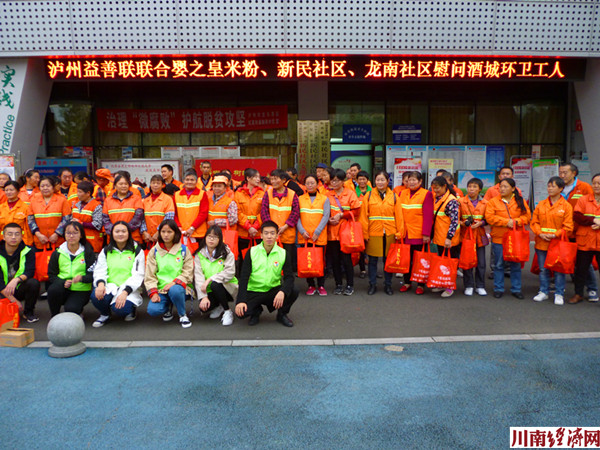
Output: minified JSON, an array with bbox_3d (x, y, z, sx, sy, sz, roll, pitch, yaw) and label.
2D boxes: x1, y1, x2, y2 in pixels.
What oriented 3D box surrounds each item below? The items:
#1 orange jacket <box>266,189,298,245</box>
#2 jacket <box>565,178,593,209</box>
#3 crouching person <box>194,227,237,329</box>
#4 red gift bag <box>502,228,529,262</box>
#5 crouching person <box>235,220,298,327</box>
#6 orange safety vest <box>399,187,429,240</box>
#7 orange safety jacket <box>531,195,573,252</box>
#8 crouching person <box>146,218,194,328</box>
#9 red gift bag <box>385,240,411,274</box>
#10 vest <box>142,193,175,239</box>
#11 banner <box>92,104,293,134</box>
[{"bbox_3d":[-0.237,-0.109,6.221,0.400,0.720,0.280,1,6,10],"label":"orange jacket"},{"bbox_3d":[3.719,-0.288,6.504,0.500,0.680,0.320,3,7,30],"label":"jacket"},{"bbox_3d":[-0.876,0.508,5.124,0.440,0.987,0.620,0,4,5],"label":"crouching person"},{"bbox_3d":[2.704,0.244,6.076,0.330,0.460,0.140,1,6,5],"label":"red gift bag"},{"bbox_3d":[-0.359,0.509,5.200,0.660,1.060,0.680,0,5,3],"label":"crouching person"},{"bbox_3d":[1.505,-0.150,6.407,0.400,0.714,0.300,2,5,20],"label":"orange safety vest"},{"bbox_3d":[3.057,-0.017,5.886,0.470,0.681,0.340,3,5,30],"label":"orange safety jacket"},{"bbox_3d":[-1.419,0.500,5.278,0.520,1.060,0.650,-1,6,-6],"label":"crouching person"},{"bbox_3d":[1.246,0.413,6.200,0.320,0.457,0.120,1,5,12],"label":"red gift bag"},{"bbox_3d":[-1.840,-0.109,6.310,0.400,0.651,0.290,-1,4,-10],"label":"vest"},{"bbox_3d":[-2.679,-2.642,12.095,4.850,0.570,0.050,0,6,0],"label":"banner"}]

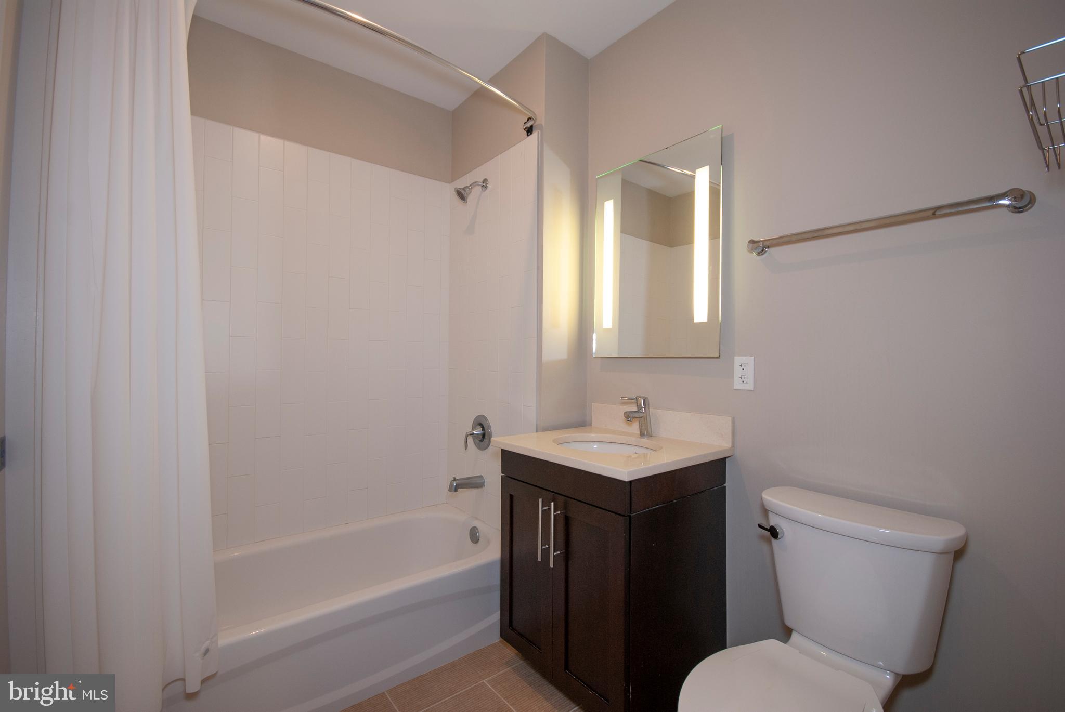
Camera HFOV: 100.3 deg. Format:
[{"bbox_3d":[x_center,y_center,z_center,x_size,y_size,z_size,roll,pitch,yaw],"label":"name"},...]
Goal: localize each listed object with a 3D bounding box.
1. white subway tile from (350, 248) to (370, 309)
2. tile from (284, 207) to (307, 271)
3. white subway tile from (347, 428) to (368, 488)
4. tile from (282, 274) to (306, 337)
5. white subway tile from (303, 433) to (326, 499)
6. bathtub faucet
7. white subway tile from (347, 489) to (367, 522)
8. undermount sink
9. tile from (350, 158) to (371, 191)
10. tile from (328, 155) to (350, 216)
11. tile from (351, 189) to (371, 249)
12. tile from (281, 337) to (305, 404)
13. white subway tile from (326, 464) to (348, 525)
[{"bbox_3d":[-0.886,-0.395,2.282,0.098,0.306,0.010,1,-1,-37],"label":"white subway tile"},{"bbox_3d":[-1.127,-0.547,2.112,0.098,0.307,0.010,1,-1,-38],"label":"tile"},{"bbox_3d":[-0.891,0.528,2.271,0.098,0.306,0.010,1,-1,-37],"label":"white subway tile"},{"bbox_3d":[-1.120,-0.234,2.090,0.099,0.305,0.009,1,0,-37],"label":"tile"},{"bbox_3d":[-1.048,0.529,2.148,0.099,0.305,0.009,1,0,-37],"label":"white subway tile"},{"bbox_3d":[-0.330,0.640,2.245,0.178,0.075,0.060,1,-1,-38],"label":"bathtub faucet"},{"bbox_3d":[-0.892,0.761,2.268,0.098,0.156,0.010,1,-1,-37],"label":"white subway tile"},{"bbox_3d":[0.275,0.397,1.599,0.357,0.160,0.444,1,-1,-38],"label":"undermount sink"},{"bbox_3d":[-0.876,-0.923,2.268,0.099,0.147,0.009,1,0,-37],"label":"tile"},{"bbox_3d":[-0.960,-0.848,2.218,0.098,0.305,0.009,1,-1,-36],"label":"tile"},{"bbox_3d":[-0.881,-0.701,2.275,0.098,0.305,0.009,1,-1,-36],"label":"tile"},{"bbox_3d":[-1.128,0.072,2.097,0.098,0.306,0.010,1,-1,-37],"label":"tile"},{"bbox_3d":[-0.970,0.687,2.208,0.099,0.305,0.009,1,0,-37],"label":"white subway tile"}]

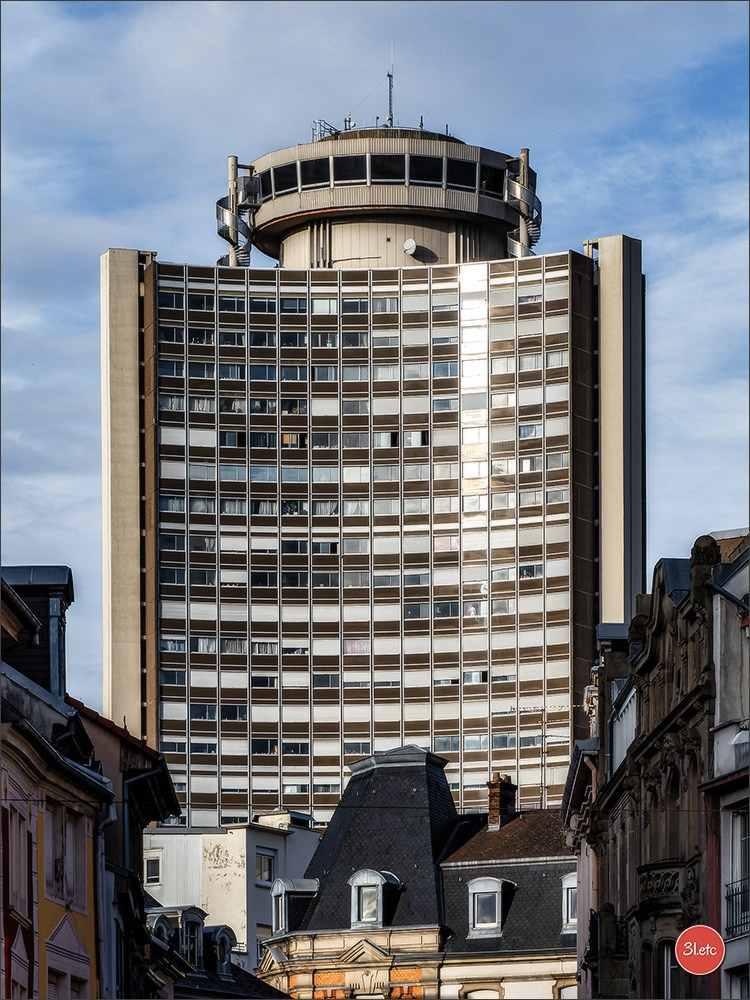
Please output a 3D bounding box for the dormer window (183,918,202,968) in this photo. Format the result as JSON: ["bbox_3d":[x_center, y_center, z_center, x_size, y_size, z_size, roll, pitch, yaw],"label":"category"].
[{"bbox_3d":[-7.150,17.300,178.000,0.450,1.950,1.100,-4,-8,31],"label":"dormer window"}]

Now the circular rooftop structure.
[{"bbox_3d":[0.400,-24.000,390.000,27.000,13.000,26.000,0,-7,0],"label":"circular rooftop structure"}]

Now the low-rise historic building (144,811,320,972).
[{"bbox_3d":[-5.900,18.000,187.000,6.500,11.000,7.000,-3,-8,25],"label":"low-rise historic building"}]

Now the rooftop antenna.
[{"bbox_3d":[1.320,-35.300,390.000,0.600,7.400,0.600,0,-7,0],"label":"rooftop antenna"}]

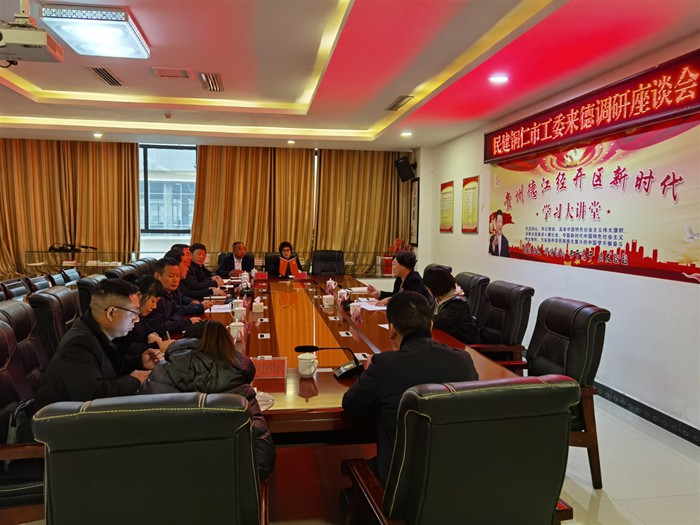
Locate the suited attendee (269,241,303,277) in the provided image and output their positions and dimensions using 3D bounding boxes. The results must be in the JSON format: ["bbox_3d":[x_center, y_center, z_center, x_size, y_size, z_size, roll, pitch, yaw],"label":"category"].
[{"bbox_3d":[-0.932,0.308,8.409,0.500,1.250,0.650,0,5,-9],"label":"suited attendee"}]

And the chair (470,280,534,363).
[{"bbox_3d":[1.067,0.711,4.514,0.680,1.090,0.630,-1,5,-13],"label":"chair"}]

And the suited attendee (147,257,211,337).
[{"bbox_3d":[-1.524,0.606,4.377,0.720,1.280,0.520,0,5,-5],"label":"suited attendee"}]

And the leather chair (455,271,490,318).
[{"bbox_3d":[1.024,0.668,5.667,0.700,1.100,0.640,0,4,-9],"label":"leather chair"}]

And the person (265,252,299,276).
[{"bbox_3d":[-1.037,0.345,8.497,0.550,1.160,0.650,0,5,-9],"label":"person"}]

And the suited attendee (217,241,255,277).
[{"bbox_3d":[-1.825,0.318,8.718,0.560,1.290,0.750,-1,4,-17],"label":"suited attendee"}]

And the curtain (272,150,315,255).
[{"bbox_3d":[-1.034,-0.915,10.225,0.820,2.400,0.160,0,5,-9],"label":"curtain"}]

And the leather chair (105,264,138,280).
[{"bbox_3d":[-2.227,0.605,5.983,0.700,1.100,0.640,0,4,-9],"label":"leather chair"}]

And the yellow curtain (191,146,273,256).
[{"bbox_3d":[-2.140,-0.910,10.049,1.420,2.400,0.160,0,5,-9],"label":"yellow curtain"}]

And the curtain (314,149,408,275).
[{"bbox_3d":[0.291,-0.915,10.896,1.926,2.590,0.180,0,4,-9],"label":"curtain"}]

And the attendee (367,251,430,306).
[{"bbox_3d":[0.588,0.521,5.672,0.750,1.280,0.520,0,5,-9],"label":"attendee"}]

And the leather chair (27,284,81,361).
[{"bbox_3d":[-1.923,0.740,4.153,0.700,1.100,0.640,0,4,-9],"label":"leather chair"}]

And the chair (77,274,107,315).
[{"bbox_3d":[-1.962,0.656,4.900,0.680,1.090,0.630,0,5,-9],"label":"chair"}]

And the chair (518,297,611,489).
[{"bbox_3d":[1.161,0.789,3.479,0.690,1.100,0.630,-1,5,-14],"label":"chair"}]

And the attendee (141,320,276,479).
[{"bbox_3d":[-0.573,0.864,2.176,0.540,1.170,0.800,0,4,-9],"label":"attendee"}]

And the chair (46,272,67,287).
[{"bbox_3d":[-3.285,0.634,6.577,0.600,0.930,0.540,0,4,-9],"label":"chair"}]

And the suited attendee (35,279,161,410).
[{"bbox_3d":[-1.162,0.753,2.438,0.760,1.340,0.540,0,4,-11],"label":"suited attendee"}]

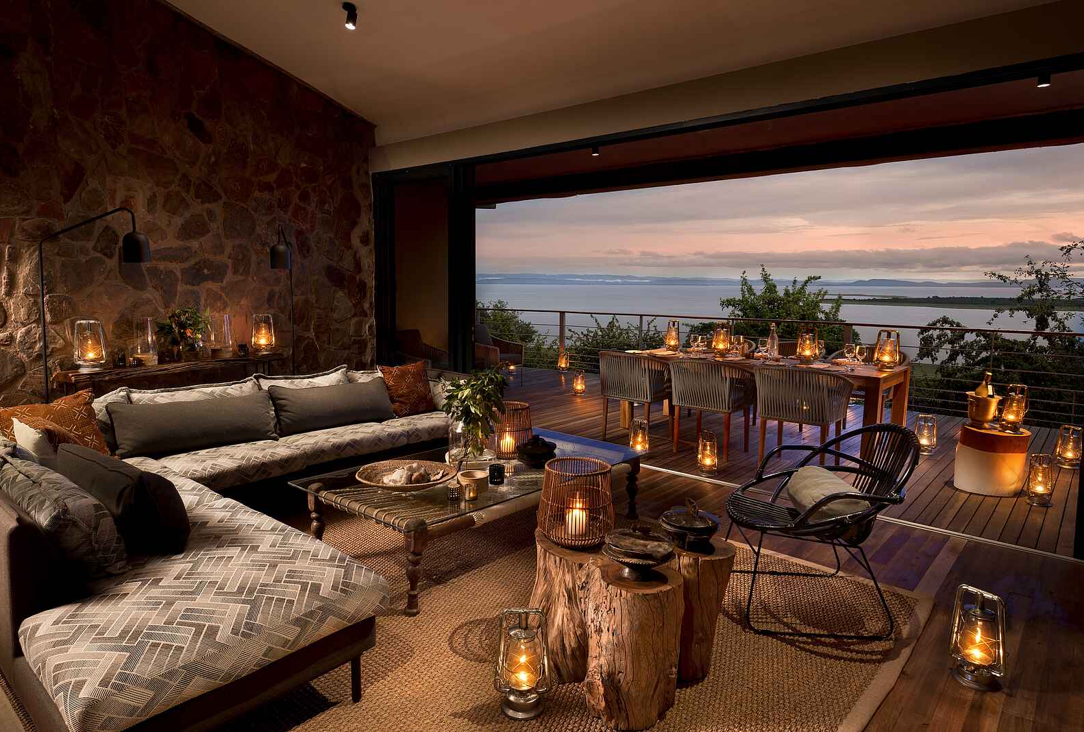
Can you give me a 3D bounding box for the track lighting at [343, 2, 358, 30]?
[{"bbox_3d":[-1.420,-2.566,4.720,0.091,0.173,0.091,7,10,41],"label":"track lighting"}]

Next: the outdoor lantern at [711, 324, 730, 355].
[{"bbox_3d":[1.780,-0.262,6.364,0.180,0.310,0.160,2,8,16],"label":"outdoor lantern"}]

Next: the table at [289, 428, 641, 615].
[{"bbox_3d":[-0.358,0.782,3.732,1.015,0.418,1.786,7,10,41],"label":"table"}]

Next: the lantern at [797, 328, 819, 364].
[{"bbox_3d":[2.373,-0.193,5.684,0.178,0.335,0.147,-1,8,-8],"label":"lantern"}]

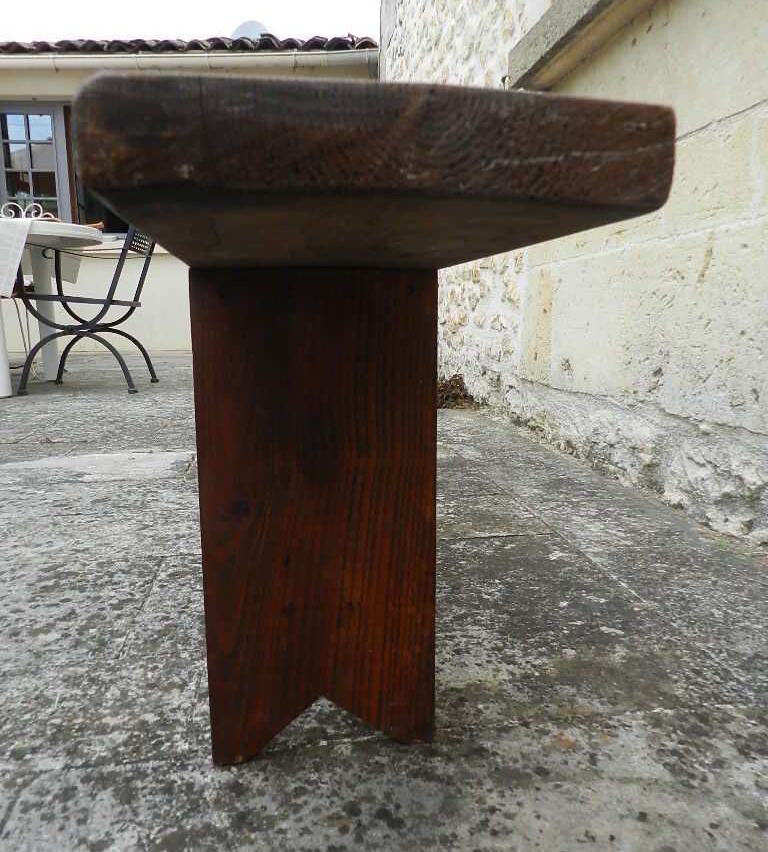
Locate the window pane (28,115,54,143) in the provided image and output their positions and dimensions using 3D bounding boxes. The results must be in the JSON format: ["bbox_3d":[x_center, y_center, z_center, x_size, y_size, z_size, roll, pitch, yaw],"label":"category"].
[{"bbox_3d":[-3.157,-2.738,6.253,0.220,0.235,0.030,-1,9,-5],"label":"window pane"}]

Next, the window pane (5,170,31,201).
[{"bbox_3d":[-3.387,-2.235,6.313,0.220,0.235,0.030,-1,9,-5],"label":"window pane"}]

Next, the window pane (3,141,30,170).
[{"bbox_3d":[-3.390,-2.485,6.273,0.220,0.235,0.030,-1,9,-5],"label":"window pane"}]

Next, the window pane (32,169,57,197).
[{"bbox_3d":[-3.157,-2.244,6.332,0.220,0.235,0.030,-1,9,-5],"label":"window pane"}]

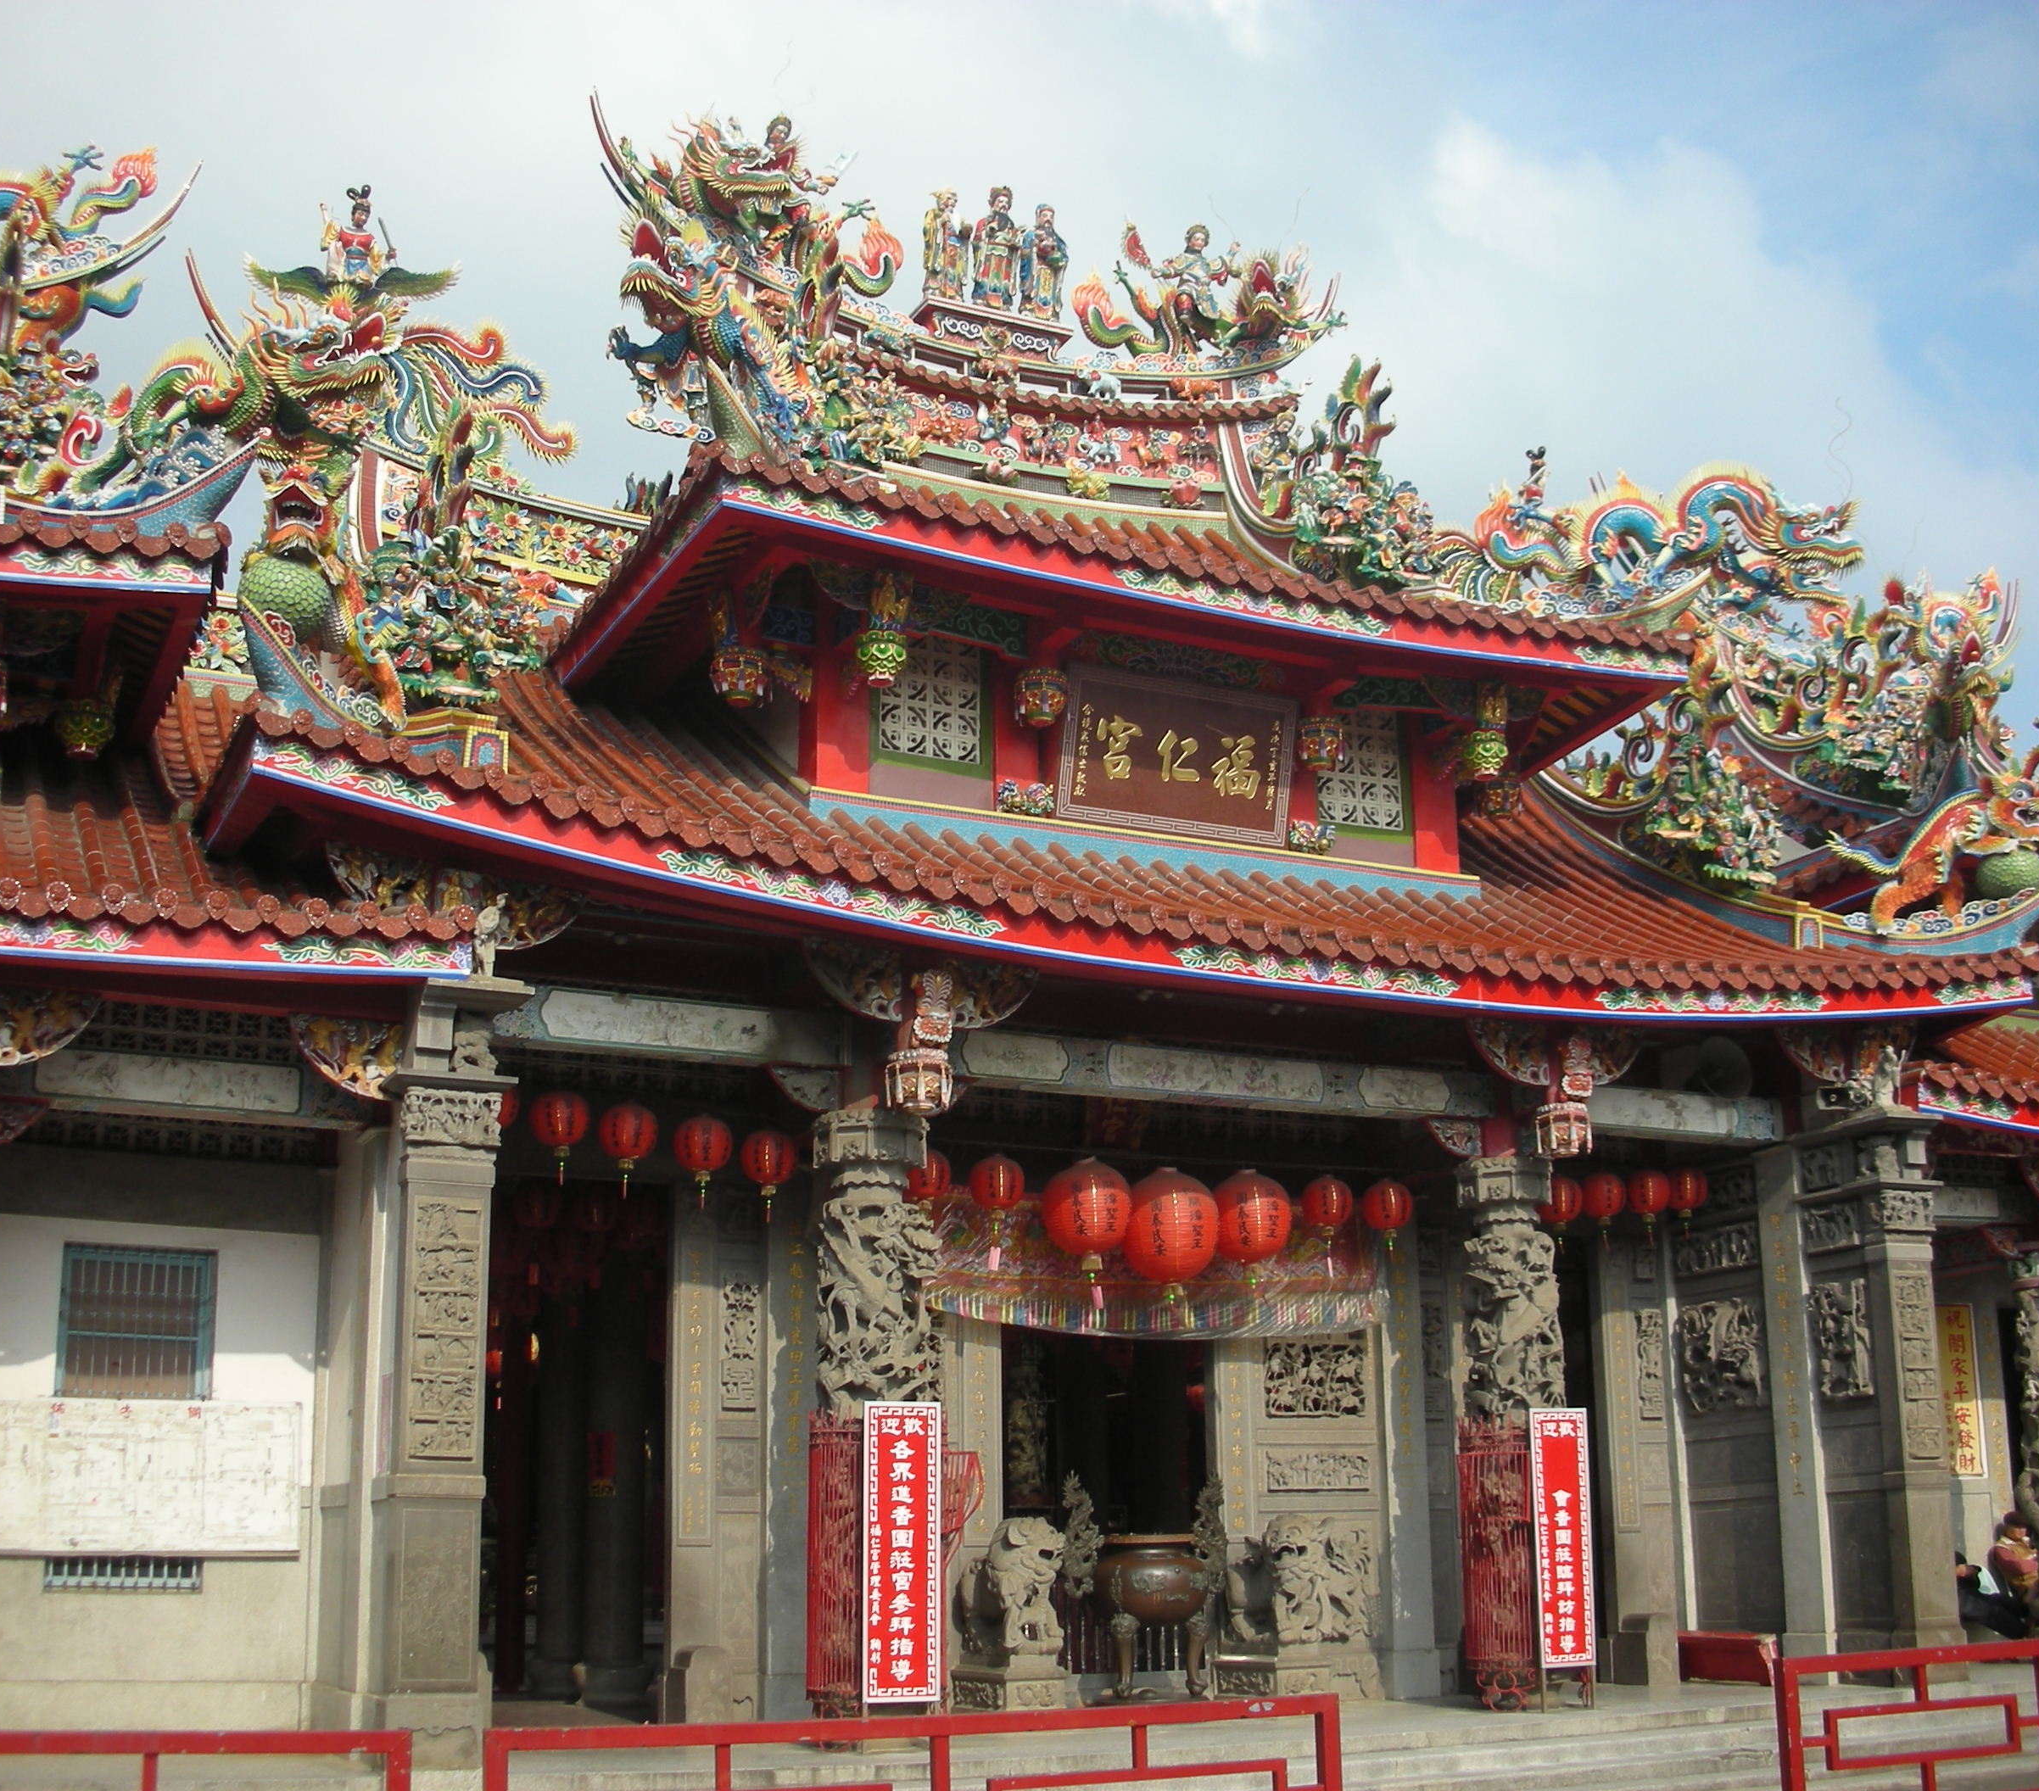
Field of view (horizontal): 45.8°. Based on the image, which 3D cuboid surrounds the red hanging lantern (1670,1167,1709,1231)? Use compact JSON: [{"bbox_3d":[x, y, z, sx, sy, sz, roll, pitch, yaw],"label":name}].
[{"bbox_3d":[5.042,2.286,18.202,0.340,0.460,0.340,7,-15,-29],"label":"red hanging lantern"}]

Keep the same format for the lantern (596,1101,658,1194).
[{"bbox_3d":[-2.327,1.494,14.376,0.360,0.510,0.360,0,-13,0],"label":"lantern"}]

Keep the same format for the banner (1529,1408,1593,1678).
[{"bbox_3d":[3.762,4.434,16.669,0.516,1.847,0.046,7,-17,-25],"label":"banner"}]

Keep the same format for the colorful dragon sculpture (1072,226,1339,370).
[{"bbox_3d":[1.621,-5.205,21.085,2.550,0.980,0.600,7,-15,-29],"label":"colorful dragon sculpture"}]

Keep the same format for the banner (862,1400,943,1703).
[{"bbox_3d":[-0.695,3.906,14.383,0.490,1.730,0.060,7,-16,-27],"label":"banner"}]

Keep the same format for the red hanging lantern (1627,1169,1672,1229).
[{"bbox_3d":[4.901,2.357,18.780,0.354,0.478,0.354,7,-17,-25],"label":"red hanging lantern"}]

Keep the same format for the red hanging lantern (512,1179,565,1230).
[{"bbox_3d":[-3.452,2.232,17.348,0.360,0.380,0.360,7,-15,-29],"label":"red hanging lantern"}]

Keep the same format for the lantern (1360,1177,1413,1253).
[{"bbox_3d":[2.771,2.392,18.106,0.360,0.584,0.360,-1,-15,0],"label":"lantern"}]

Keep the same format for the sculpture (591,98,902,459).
[{"bbox_3d":[-2.166,-4.886,19.134,2.150,2.350,1.100,7,-16,-27],"label":"sculpture"}]

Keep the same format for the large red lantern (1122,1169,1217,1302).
[{"bbox_3d":[1.074,2.418,17.217,0.679,0.984,0.679,-1,-15,0],"label":"large red lantern"}]

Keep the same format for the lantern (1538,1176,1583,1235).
[{"bbox_3d":[4.084,2.331,18.225,0.350,0.430,0.350,-1,-14,0],"label":"lantern"}]

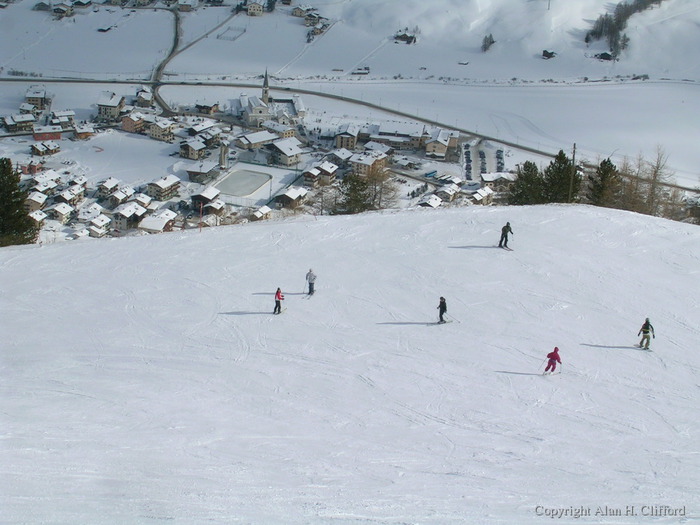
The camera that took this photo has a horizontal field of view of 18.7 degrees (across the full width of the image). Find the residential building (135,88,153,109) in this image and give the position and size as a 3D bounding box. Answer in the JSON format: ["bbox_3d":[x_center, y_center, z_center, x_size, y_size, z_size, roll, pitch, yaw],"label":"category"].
[{"bbox_3d":[-162.740,-129.430,1681.960,9.500,11.500,11.000,13,21,26],"label":"residential building"}]

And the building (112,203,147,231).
[{"bbox_3d":[-142.140,-28.290,1363.050,14.500,11.500,18.000,10,20,20],"label":"building"}]

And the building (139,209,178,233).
[{"bbox_3d":[-126.210,-27.310,1387.230,16.000,9.500,21.000,10,24,16],"label":"building"}]

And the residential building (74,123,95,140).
[{"bbox_3d":[-196.580,-96.090,1572.660,11.000,7.500,12.000,-4,20,-21],"label":"residential building"}]

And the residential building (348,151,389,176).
[{"bbox_3d":[12.690,-69.920,1514.150,18.300,12.000,20.000,14,22,29],"label":"residential building"}]

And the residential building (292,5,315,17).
[{"bbox_3d":[-42.110,-226.330,1907.180,12.000,8.300,14.000,13,21,26],"label":"residential building"}]

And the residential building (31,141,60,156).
[{"bbox_3d":[-217.010,-81.830,1509.560,17.010,6.600,14.240,-19,31,-42],"label":"residential building"}]

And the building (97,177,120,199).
[{"bbox_3d":[-167.980,-51.660,1474.700,10.300,9.980,18.460,8,20,12],"label":"building"}]

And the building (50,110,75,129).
[{"bbox_3d":[-216.720,-107.170,1597.840,15.000,10.300,13.000,-3,20,-17],"label":"building"}]

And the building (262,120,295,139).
[{"bbox_3d":[-52.490,-97.420,1562.340,23.640,8.760,12.780,22,30,38],"label":"building"}]

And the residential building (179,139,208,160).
[{"bbox_3d":[-111.420,-80.570,1513.320,14.960,10.680,11.990,18,27,31],"label":"residential building"}]

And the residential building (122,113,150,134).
[{"bbox_3d":[-162.210,-105.140,1602.430,12.000,10.800,15.000,14,22,30],"label":"residential building"}]

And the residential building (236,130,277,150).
[{"bbox_3d":[-72.040,-93.150,1612.610,30.610,8.050,12.760,-15,27,-42],"label":"residential building"}]

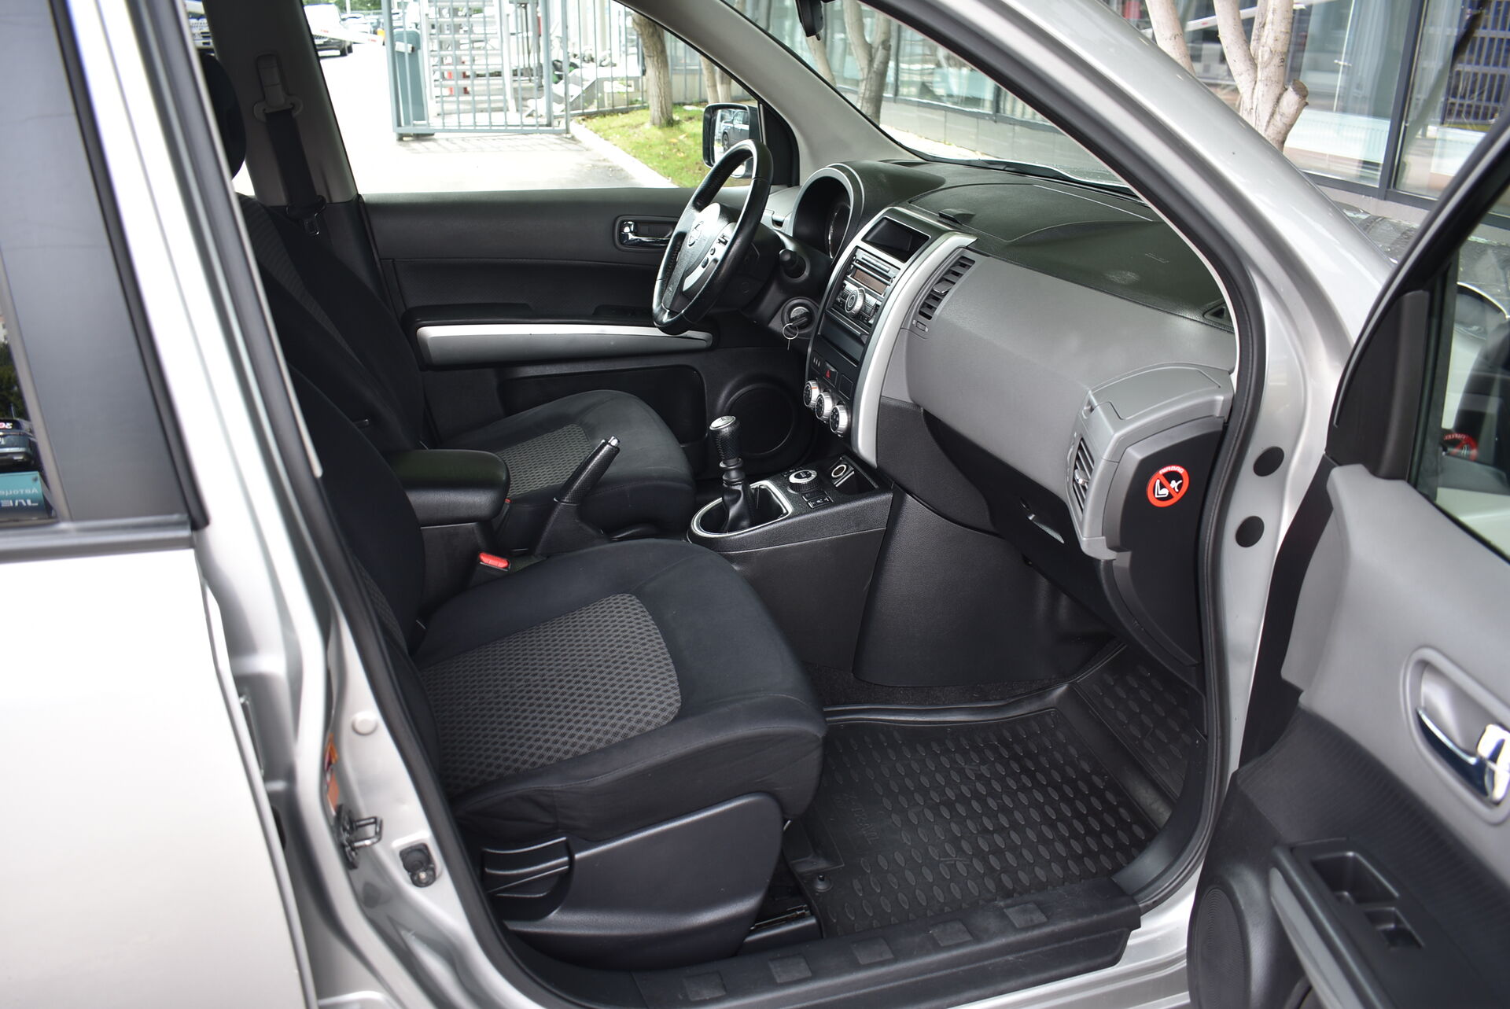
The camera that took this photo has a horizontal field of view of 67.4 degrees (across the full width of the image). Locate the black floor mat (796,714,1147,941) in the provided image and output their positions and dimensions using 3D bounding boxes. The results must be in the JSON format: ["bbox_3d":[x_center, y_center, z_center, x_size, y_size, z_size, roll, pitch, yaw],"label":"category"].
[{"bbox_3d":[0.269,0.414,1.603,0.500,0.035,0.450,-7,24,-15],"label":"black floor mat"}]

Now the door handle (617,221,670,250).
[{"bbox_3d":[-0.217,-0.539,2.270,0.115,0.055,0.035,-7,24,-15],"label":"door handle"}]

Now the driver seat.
[{"bbox_3d":[-0.533,-0.283,1.933,0.820,0.980,0.520,-7,24,-15],"label":"driver seat"}]

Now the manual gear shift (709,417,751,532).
[{"bbox_3d":[-0.038,-0.047,1.783,0.062,0.197,0.066,-7,24,-15],"label":"manual gear shift"}]

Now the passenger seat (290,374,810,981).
[{"bbox_3d":[-0.343,0.008,1.263,0.800,0.980,0.530,-7,24,-15],"label":"passenger seat"}]

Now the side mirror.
[{"bbox_3d":[-0.052,-0.818,2.541,0.090,0.158,0.205,-7,24,-15],"label":"side mirror"}]

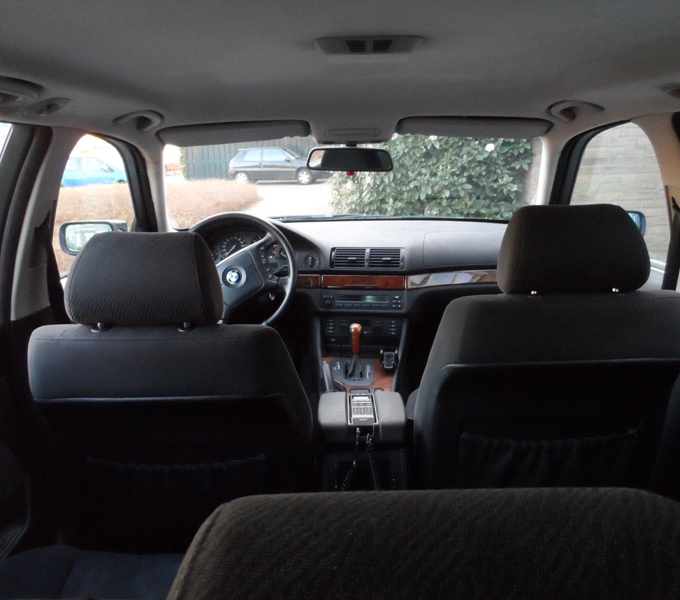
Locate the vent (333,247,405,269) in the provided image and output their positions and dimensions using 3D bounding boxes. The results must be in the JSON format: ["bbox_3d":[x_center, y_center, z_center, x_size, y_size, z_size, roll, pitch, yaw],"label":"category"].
[{"bbox_3d":[0.099,-0.149,1.975,0.260,0.085,0.060,0,0,5],"label":"vent"}]

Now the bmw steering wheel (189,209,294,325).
[{"bbox_3d":[-0.333,-0.086,1.810,0.390,0.390,0.110,-1,-9,2],"label":"bmw steering wheel"}]

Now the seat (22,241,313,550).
[{"bbox_3d":[-0.317,0.247,1.366,0.530,0.920,0.820,-1,15,2],"label":"seat"}]

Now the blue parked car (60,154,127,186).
[{"bbox_3d":[-8.786,-4.296,19.296,3.950,1.460,1.680,-1,15,3],"label":"blue parked car"}]

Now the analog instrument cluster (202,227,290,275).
[{"bbox_3d":[-0.337,-0.179,2.030,0.340,0.150,0.070,-1,-5,2],"label":"analog instrument cluster"}]

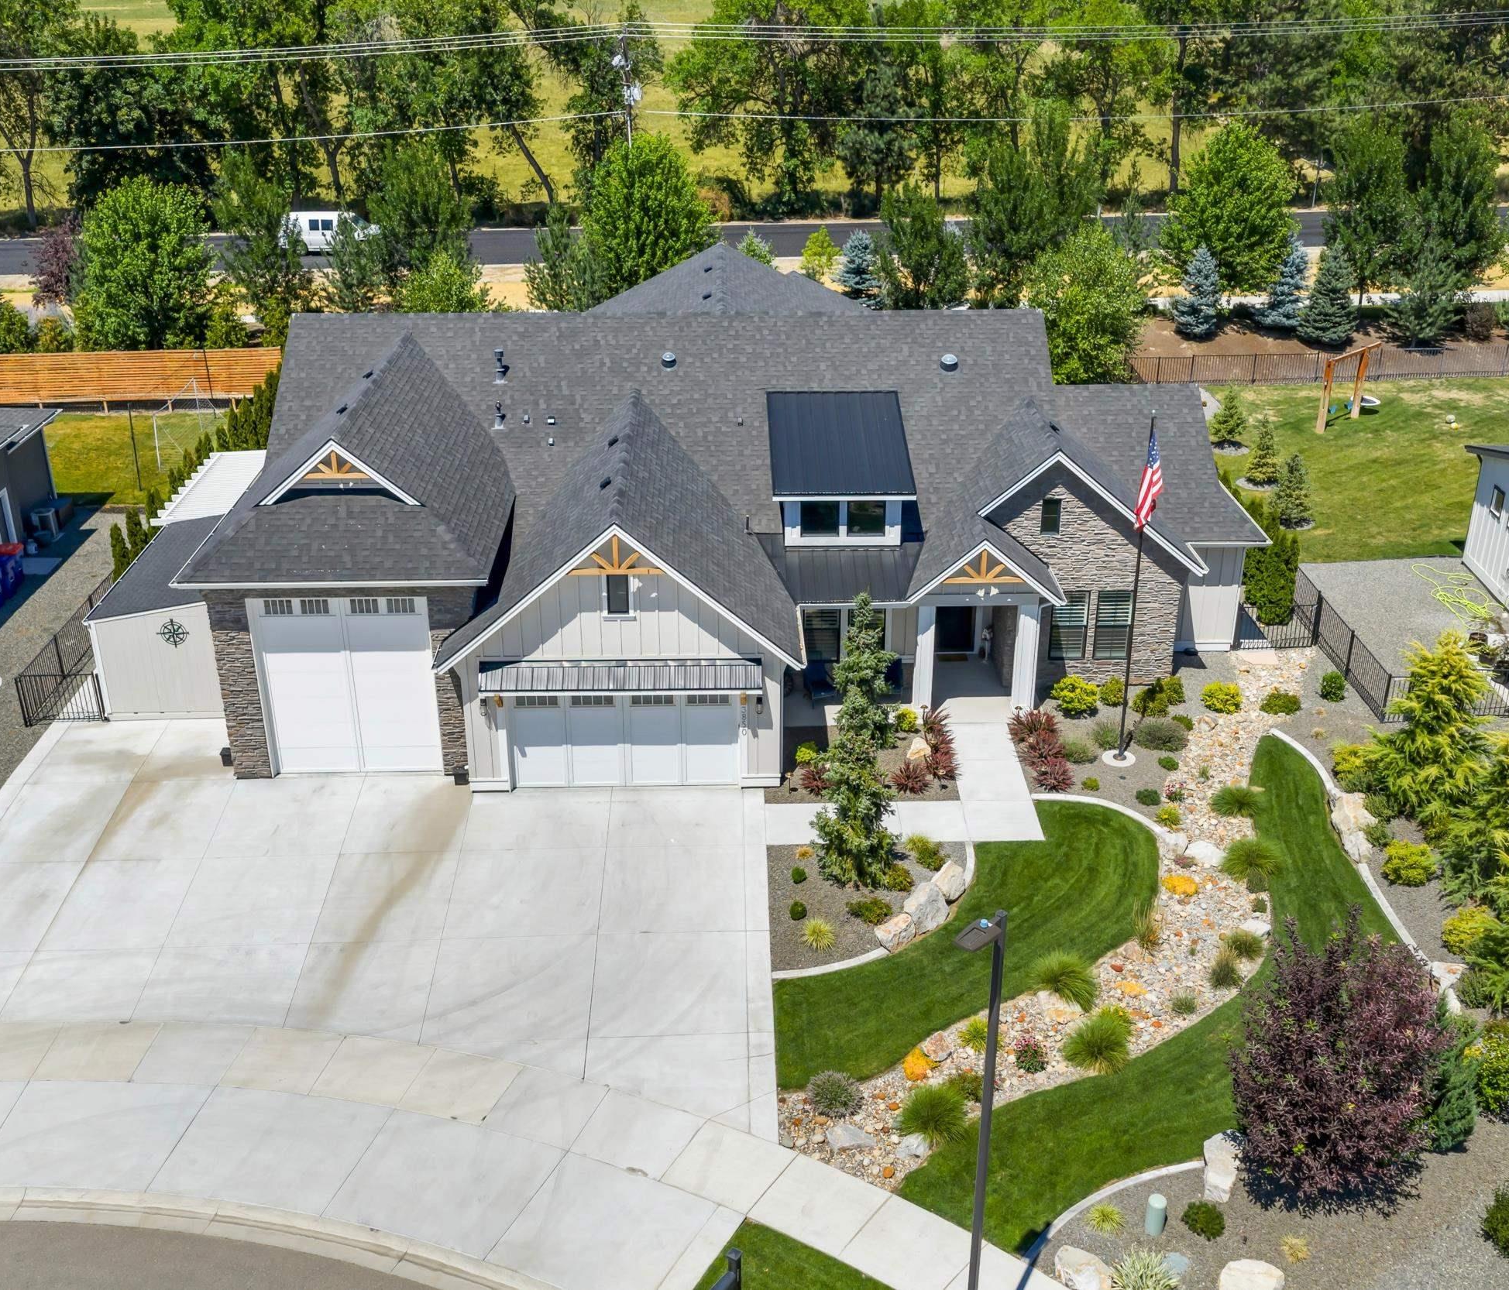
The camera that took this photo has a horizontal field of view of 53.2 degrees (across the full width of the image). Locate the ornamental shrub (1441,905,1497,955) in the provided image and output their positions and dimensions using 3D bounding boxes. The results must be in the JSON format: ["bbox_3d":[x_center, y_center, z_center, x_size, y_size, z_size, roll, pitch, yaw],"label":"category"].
[{"bbox_3d":[13.166,5.185,27.545,1.080,0.720,1.050,-1,25,-1],"label":"ornamental shrub"}]

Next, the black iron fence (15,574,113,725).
[{"bbox_3d":[-16.440,-0.061,38.254,1.850,1.250,6.400,-1,25,-1],"label":"black iron fence"}]

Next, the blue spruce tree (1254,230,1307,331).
[{"bbox_3d":[23.354,-15.941,66.248,2.300,4.350,2.300,-1,25,-1],"label":"blue spruce tree"}]

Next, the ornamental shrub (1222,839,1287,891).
[{"bbox_3d":[9.547,4.139,28.800,1.200,0.750,1.150,0,25,0],"label":"ornamental shrub"}]

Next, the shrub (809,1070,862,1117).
[{"bbox_3d":[1.260,7.060,23.877,0.880,0.540,0.880,-1,25,-1],"label":"shrub"}]

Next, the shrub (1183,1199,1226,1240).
[{"bbox_3d":[6.449,8.196,21.564,0.600,0.430,0.600,-1,25,-1],"label":"shrub"}]

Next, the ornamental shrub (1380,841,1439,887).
[{"bbox_3d":[12.850,4.250,29.526,1.030,0.720,1.000,-1,25,-1],"label":"ornamental shrub"}]

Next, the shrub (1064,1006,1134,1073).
[{"bbox_3d":[5.508,6.248,24.100,1.080,0.800,1.050,0,25,0],"label":"shrub"}]

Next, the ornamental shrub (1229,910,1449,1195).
[{"bbox_3d":[8.483,5.841,21.850,3.100,3.700,3.000,0,25,0],"label":"ornamental shrub"}]

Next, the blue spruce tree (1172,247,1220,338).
[{"bbox_3d":[19.180,-15.337,65.500,2.200,3.900,2.200,0,25,0],"label":"blue spruce tree"}]

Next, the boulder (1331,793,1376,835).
[{"bbox_3d":[12.413,3.485,31.229,0.920,0.650,0.800,-1,25,-1],"label":"boulder"}]

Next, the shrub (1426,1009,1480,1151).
[{"bbox_3d":[10.561,6.634,22.885,0.900,2.100,1.050,-1,25,-1],"label":"shrub"}]

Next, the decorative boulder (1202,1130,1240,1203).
[{"bbox_3d":[6.767,7.558,21.800,0.540,0.520,0.900,0,25,0],"label":"decorative boulder"}]

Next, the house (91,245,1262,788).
[{"bbox_3d":[-1.026,-5.413,41.670,27.400,8.000,24.200,-1,25,-1],"label":"house"}]

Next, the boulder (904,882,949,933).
[{"bbox_3d":[3.161,4.854,27.600,0.650,0.600,0.950,19,31,36],"label":"boulder"}]

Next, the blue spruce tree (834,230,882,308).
[{"bbox_3d":[4.577,-16.428,67.000,2.200,4.000,2.200,0,25,0],"label":"blue spruce tree"}]

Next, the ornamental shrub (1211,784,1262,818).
[{"bbox_3d":[10.218,3.249,31.921,1.080,0.500,1.050,-1,25,-1],"label":"ornamental shrub"}]

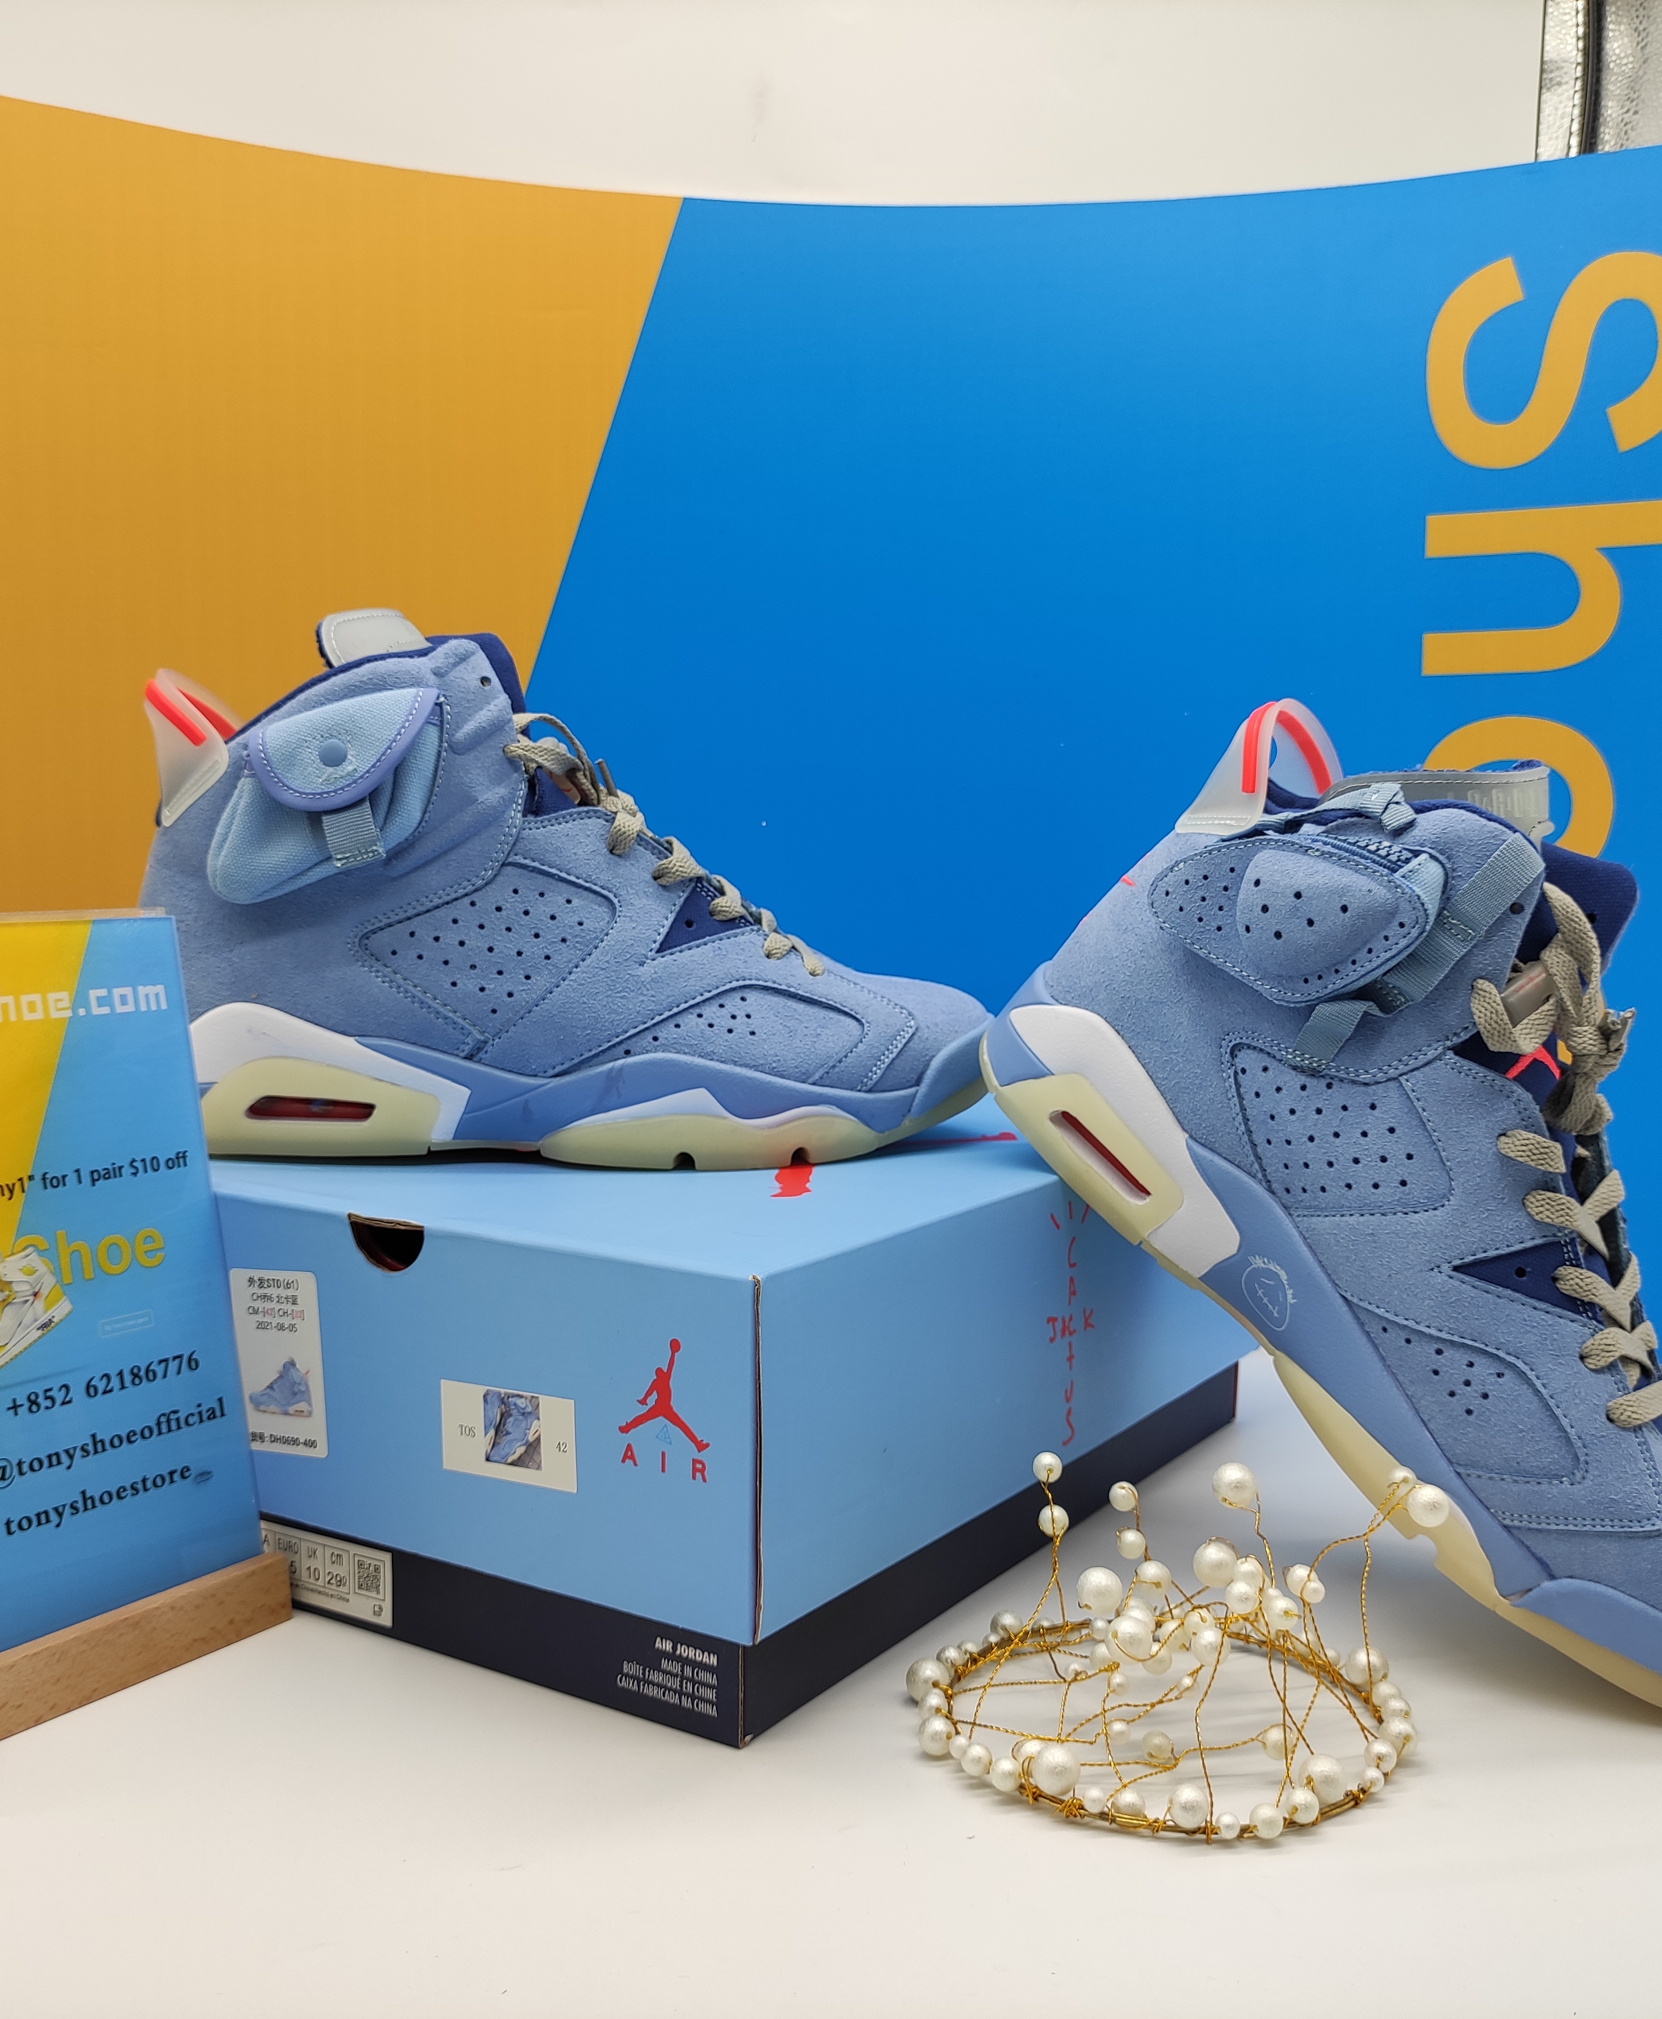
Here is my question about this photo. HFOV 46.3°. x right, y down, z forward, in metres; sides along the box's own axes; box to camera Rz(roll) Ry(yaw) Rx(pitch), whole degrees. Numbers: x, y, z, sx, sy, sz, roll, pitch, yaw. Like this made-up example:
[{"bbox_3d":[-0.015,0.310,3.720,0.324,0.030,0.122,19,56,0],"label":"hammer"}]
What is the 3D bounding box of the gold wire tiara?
[{"bbox_3d":[0.090,0.162,0.537,0.140,0.068,0.143,1,4,0],"label":"gold wire tiara"}]

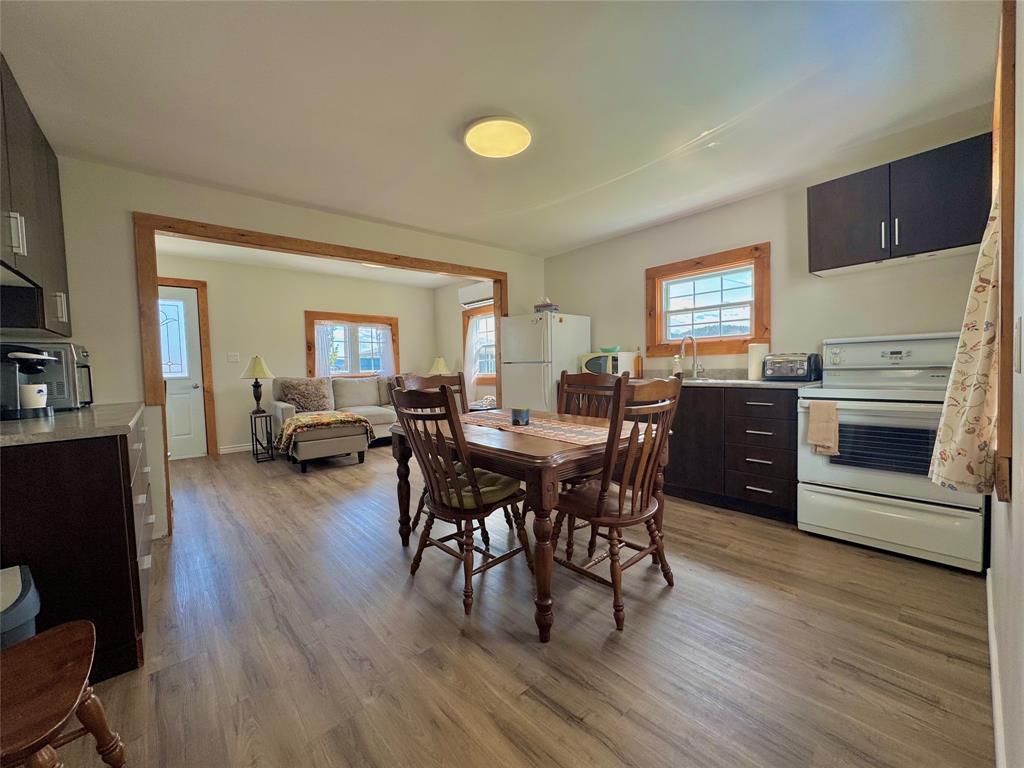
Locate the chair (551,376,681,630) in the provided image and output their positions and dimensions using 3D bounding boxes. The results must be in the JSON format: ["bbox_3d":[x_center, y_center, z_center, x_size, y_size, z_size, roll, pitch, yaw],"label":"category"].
[{"bbox_3d":[0.449,0.474,2.008,0.500,1.030,0.570,-3,2,-42],"label":"chair"}]

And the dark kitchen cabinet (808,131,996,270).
[{"bbox_3d":[2.354,-1.030,2.554,0.320,0.558,0.810,-4,3,-40],"label":"dark kitchen cabinet"}]

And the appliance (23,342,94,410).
[{"bbox_3d":[-2.537,-0.027,2.224,0.350,0.335,0.430,-4,3,-40],"label":"appliance"}]

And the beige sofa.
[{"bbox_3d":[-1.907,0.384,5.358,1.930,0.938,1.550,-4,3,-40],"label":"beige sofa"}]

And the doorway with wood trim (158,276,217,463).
[{"bbox_3d":[-4.278,-0.173,5.021,1.060,2.220,0.150,-3,2,-39],"label":"doorway with wood trim"}]

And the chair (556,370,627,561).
[{"bbox_3d":[0.391,0.453,2.625,0.560,1.040,0.500,-3,2,-39],"label":"chair"}]

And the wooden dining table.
[{"bbox_3d":[0.053,0.618,2.309,0.960,0.727,1.325,-4,3,-40],"label":"wooden dining table"}]

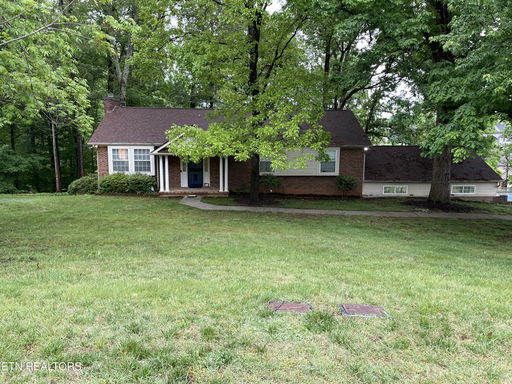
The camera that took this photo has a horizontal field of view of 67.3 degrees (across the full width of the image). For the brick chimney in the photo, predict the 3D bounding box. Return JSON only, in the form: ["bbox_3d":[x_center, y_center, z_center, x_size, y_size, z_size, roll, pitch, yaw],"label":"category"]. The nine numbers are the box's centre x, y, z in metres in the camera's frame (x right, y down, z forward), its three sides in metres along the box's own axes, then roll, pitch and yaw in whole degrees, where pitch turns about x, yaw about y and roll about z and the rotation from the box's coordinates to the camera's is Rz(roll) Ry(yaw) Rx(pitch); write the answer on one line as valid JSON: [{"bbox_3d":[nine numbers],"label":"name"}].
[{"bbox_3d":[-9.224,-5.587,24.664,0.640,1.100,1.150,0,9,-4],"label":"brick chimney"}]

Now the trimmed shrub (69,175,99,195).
[{"bbox_3d":[-9.761,-0.473,22.466,1.700,1.130,1.500,0,9,-4],"label":"trimmed shrub"}]

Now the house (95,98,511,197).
[{"bbox_3d":[2.532,-3.075,25.781,24.000,5.500,8.940,0,9,-4],"label":"house"}]

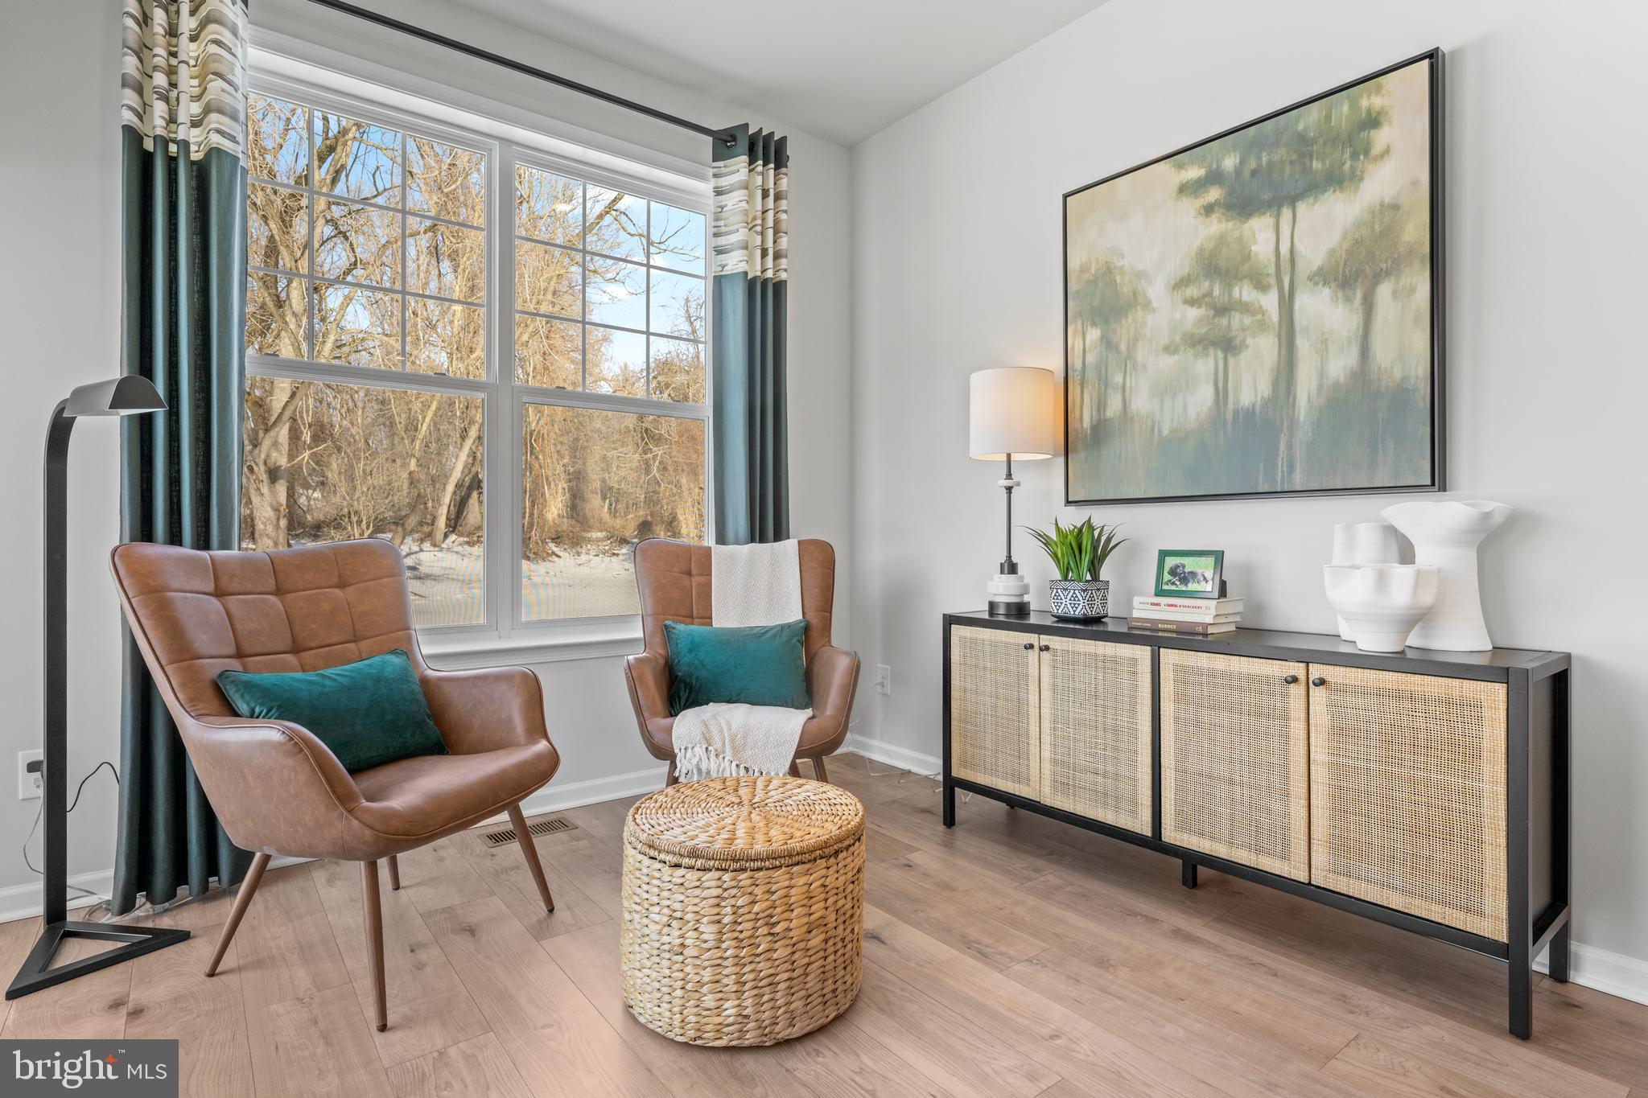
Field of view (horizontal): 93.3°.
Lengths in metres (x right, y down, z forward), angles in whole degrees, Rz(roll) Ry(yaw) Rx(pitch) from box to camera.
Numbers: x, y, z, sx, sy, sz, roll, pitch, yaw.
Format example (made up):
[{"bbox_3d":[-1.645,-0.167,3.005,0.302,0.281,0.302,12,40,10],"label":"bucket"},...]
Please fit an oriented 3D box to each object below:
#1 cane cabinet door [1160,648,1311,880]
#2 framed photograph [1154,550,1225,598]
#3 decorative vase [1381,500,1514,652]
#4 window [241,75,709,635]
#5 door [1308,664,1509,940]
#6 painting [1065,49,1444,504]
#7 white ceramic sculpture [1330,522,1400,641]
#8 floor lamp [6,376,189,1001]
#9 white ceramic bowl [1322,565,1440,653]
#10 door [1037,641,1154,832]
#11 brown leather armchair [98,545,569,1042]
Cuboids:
[{"bbox_3d":[1.024,0.523,1.952,0.022,0.510,0.365,0,0,-38],"label":"cane cabinet door"},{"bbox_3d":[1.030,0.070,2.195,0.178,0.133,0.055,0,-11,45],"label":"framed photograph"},{"bbox_3d":[1.454,0.061,1.798,0.215,0.338,0.285,0,0,-38],"label":"decorative vase"},{"bbox_3d":[-1.165,-0.565,2.808,1.640,1.755,0.110,-1,1,-36],"label":"window"},{"bbox_3d":[1.254,0.524,1.686,0.025,0.515,0.350,-1,1,-40],"label":"door"},{"bbox_3d":[1.164,-0.673,2.265,0.045,1.056,1.015,-1,1,-40],"label":"painting"},{"bbox_3d":[1.353,0.083,1.933,0.165,0.290,0.172,0,0,-38],"label":"white ceramic sculpture"},{"bbox_3d":[-1.819,0.281,1.896,0.354,1.380,0.323,0,1,33],"label":"floor lamp"},{"bbox_3d":[1.289,0.136,1.803,0.215,0.192,0.217,0,1,-40],"label":"white ceramic bowl"},{"bbox_3d":[0.785,0.522,2.250,0.025,0.517,0.350,-1,1,-40],"label":"door"},{"bbox_3d":[-1.102,0.467,1.903,0.700,0.970,0.750,0,0,18],"label":"brown leather armchair"}]

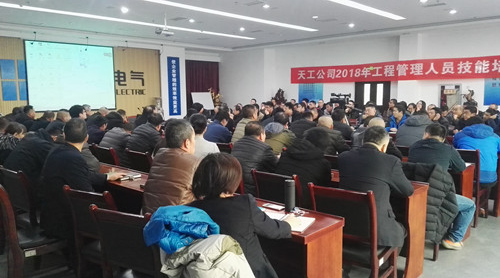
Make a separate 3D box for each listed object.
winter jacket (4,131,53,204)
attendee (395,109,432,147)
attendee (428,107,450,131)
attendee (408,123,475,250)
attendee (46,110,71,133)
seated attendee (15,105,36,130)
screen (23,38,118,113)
[{"bbox_3d":[-2.023,0.277,3.546,0.540,0.700,0.520,6,9,44],"label":"winter jacket"},{"bbox_3d":[2.235,0.285,5.008,0.560,1.300,0.760,5,8,42],"label":"attendee"},{"bbox_3d":[3.318,0.118,6.684,0.800,1.300,0.550,-5,8,-36],"label":"attendee"},{"bbox_3d":[1.910,0.479,3.721,0.620,1.240,0.820,5,8,36],"label":"attendee"},{"bbox_3d":[-3.102,0.189,6.268,0.550,1.300,0.800,6,9,44],"label":"attendee"},{"bbox_3d":[-4.090,0.087,7.040,0.530,1.340,0.780,6,9,44],"label":"seated attendee"},{"bbox_3d":[-5.755,-2.008,12.154,2.760,2.153,0.080,-6,9,-44],"label":"screen"}]

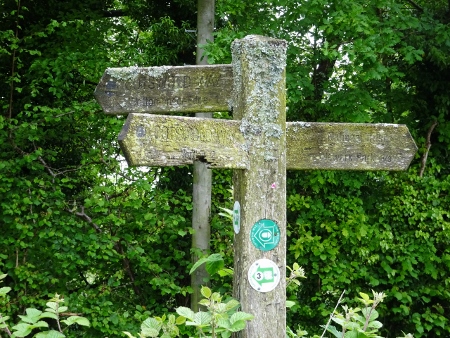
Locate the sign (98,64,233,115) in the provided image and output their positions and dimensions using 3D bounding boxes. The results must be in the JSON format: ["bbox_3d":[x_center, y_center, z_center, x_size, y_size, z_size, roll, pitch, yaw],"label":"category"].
[{"bbox_3d":[-0.147,-0.204,2.840,0.385,0.117,0.035,0,-2,15],"label":"sign"}]

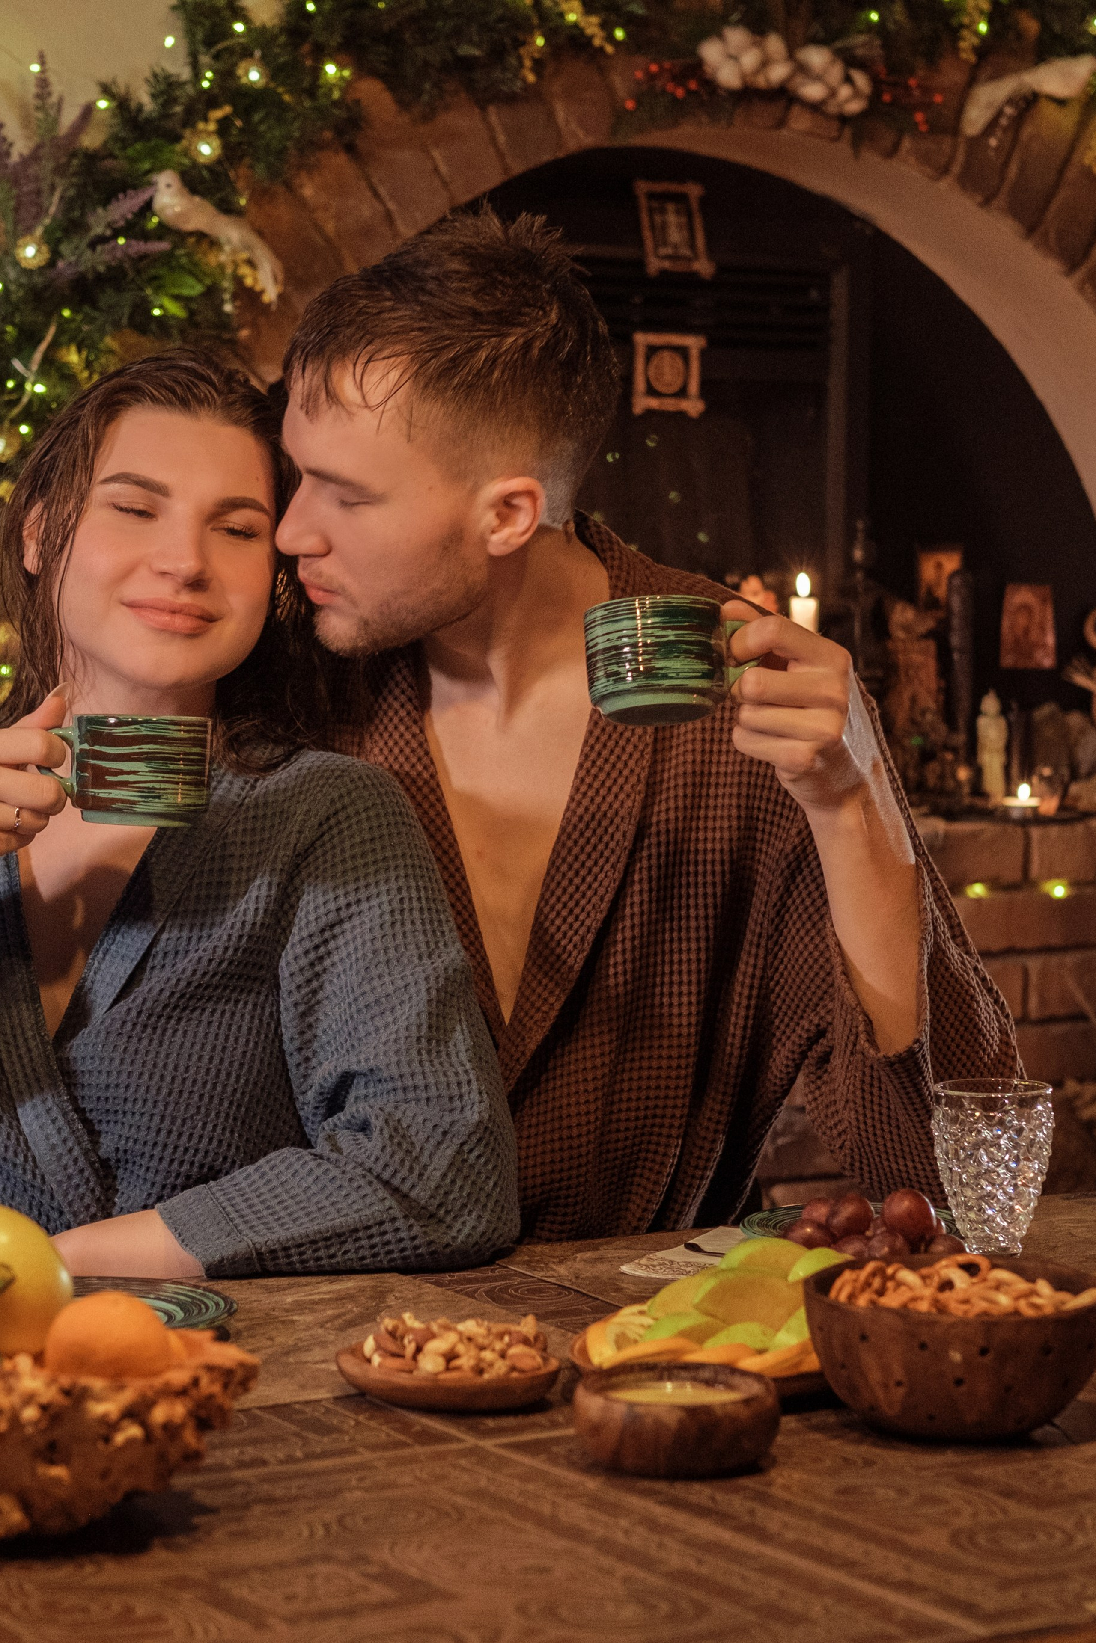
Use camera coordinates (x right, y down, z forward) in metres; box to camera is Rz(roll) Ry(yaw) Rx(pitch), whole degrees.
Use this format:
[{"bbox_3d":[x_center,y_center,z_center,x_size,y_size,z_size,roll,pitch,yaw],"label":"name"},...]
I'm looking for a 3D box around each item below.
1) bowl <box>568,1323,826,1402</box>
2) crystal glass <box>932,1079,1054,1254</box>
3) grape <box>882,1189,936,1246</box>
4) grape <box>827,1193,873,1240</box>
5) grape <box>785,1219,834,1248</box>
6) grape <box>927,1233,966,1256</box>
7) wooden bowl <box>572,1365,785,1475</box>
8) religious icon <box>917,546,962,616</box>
[{"bbox_3d":[0.080,0.244,1.100,0.140,0.027,0.140,0,1,0],"label":"bowl"},{"bbox_3d":[0.262,0.204,1.426,0.071,0.097,0.071,0,1,0],"label":"crystal glass"},{"bbox_3d":[0.207,0.227,1.385,0.030,0.032,0.030,0,1,0],"label":"grape"},{"bbox_3d":[0.173,0.227,1.390,0.027,0.027,0.027,0,1,0],"label":"grape"},{"bbox_3d":[0.148,0.234,1.370,0.028,0.022,0.024,0,1,0],"label":"grape"},{"bbox_3d":[0.225,0.240,1.365,0.024,0.023,0.024,0,1,0],"label":"grape"},{"bbox_3d":[0.052,0.243,0.993,0.086,0.033,0.086,0,1,0],"label":"wooden bowl"},{"bbox_3d":[0.425,-0.262,2.620,0.050,0.074,0.012,0,1,-10],"label":"religious icon"}]

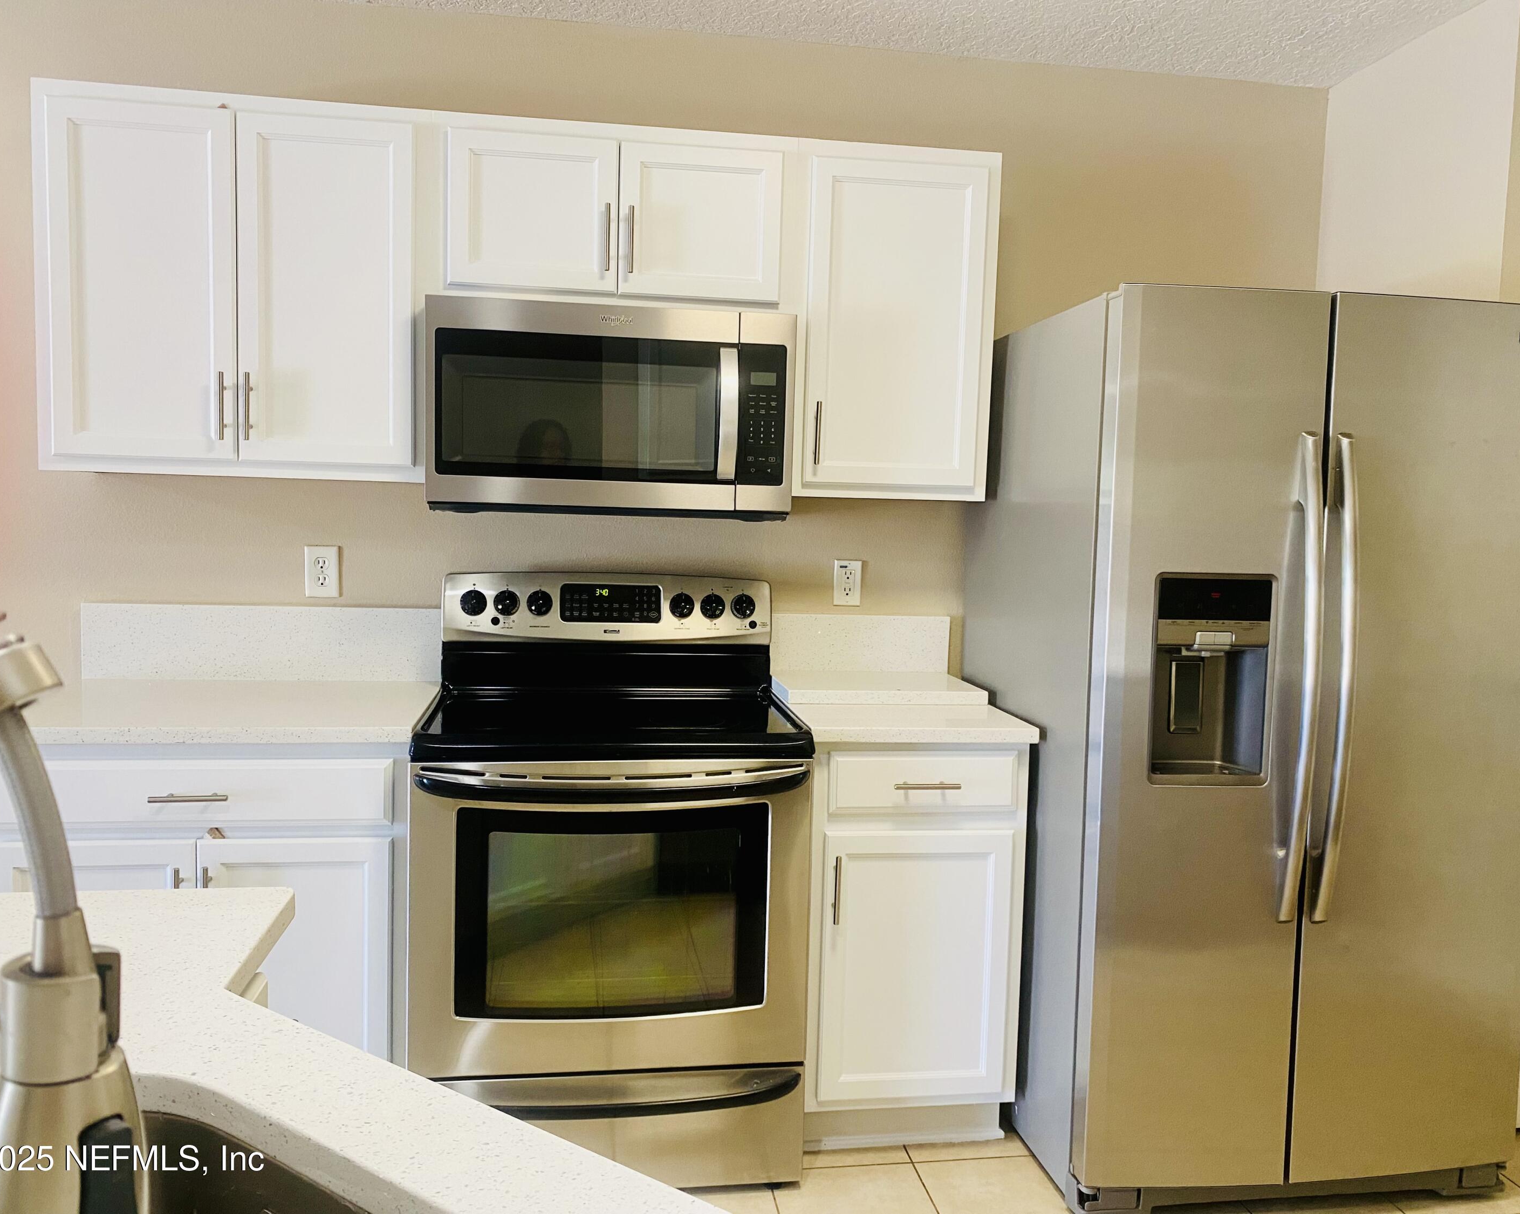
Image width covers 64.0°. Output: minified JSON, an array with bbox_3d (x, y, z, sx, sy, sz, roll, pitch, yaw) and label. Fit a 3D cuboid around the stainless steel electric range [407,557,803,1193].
[{"bbox_3d":[-0.325,0.533,2.613,0.758,1.180,0.705,1,4,-9],"label":"stainless steel electric range"}]

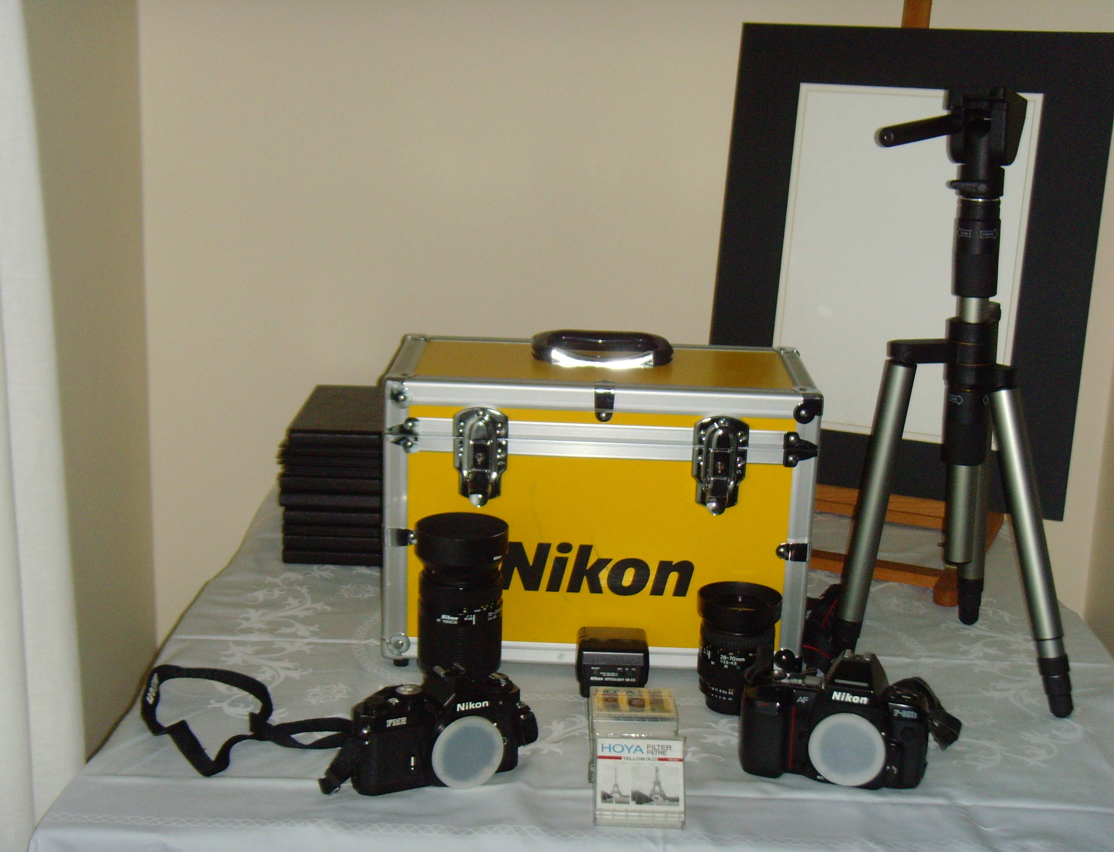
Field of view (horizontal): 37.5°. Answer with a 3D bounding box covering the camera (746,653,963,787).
[{"bbox_3d":[0.229,0.233,1.345,0.159,0.103,0.067,5,16,11],"label":"camera"}]

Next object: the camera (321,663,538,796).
[{"bbox_3d":[-0.098,0.237,1.308,0.153,0.092,0.063,-4,17,-22],"label":"camera"}]

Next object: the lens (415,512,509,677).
[{"bbox_3d":[-0.085,0.164,1.452,0.081,0.156,0.081,2,16,0],"label":"lens"}]

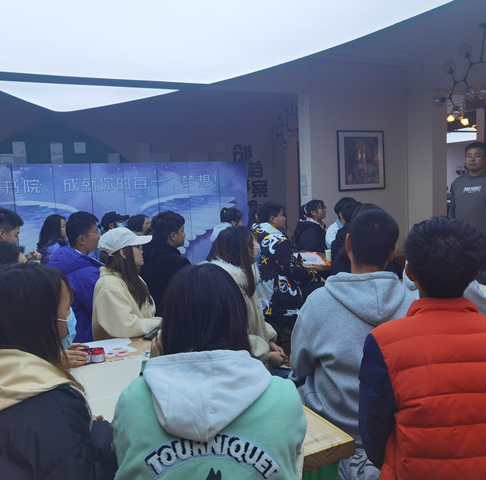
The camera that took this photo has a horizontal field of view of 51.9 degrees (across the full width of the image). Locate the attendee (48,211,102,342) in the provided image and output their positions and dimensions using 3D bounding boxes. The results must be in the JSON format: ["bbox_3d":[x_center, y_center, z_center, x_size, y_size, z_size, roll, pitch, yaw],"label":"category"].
[{"bbox_3d":[-0.838,0.488,3.007,0.680,1.280,0.500,-4,5,-22],"label":"attendee"}]

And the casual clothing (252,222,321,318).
[{"bbox_3d":[0.316,0.232,3.800,0.460,0.700,0.500,-3,5,-12],"label":"casual clothing"}]

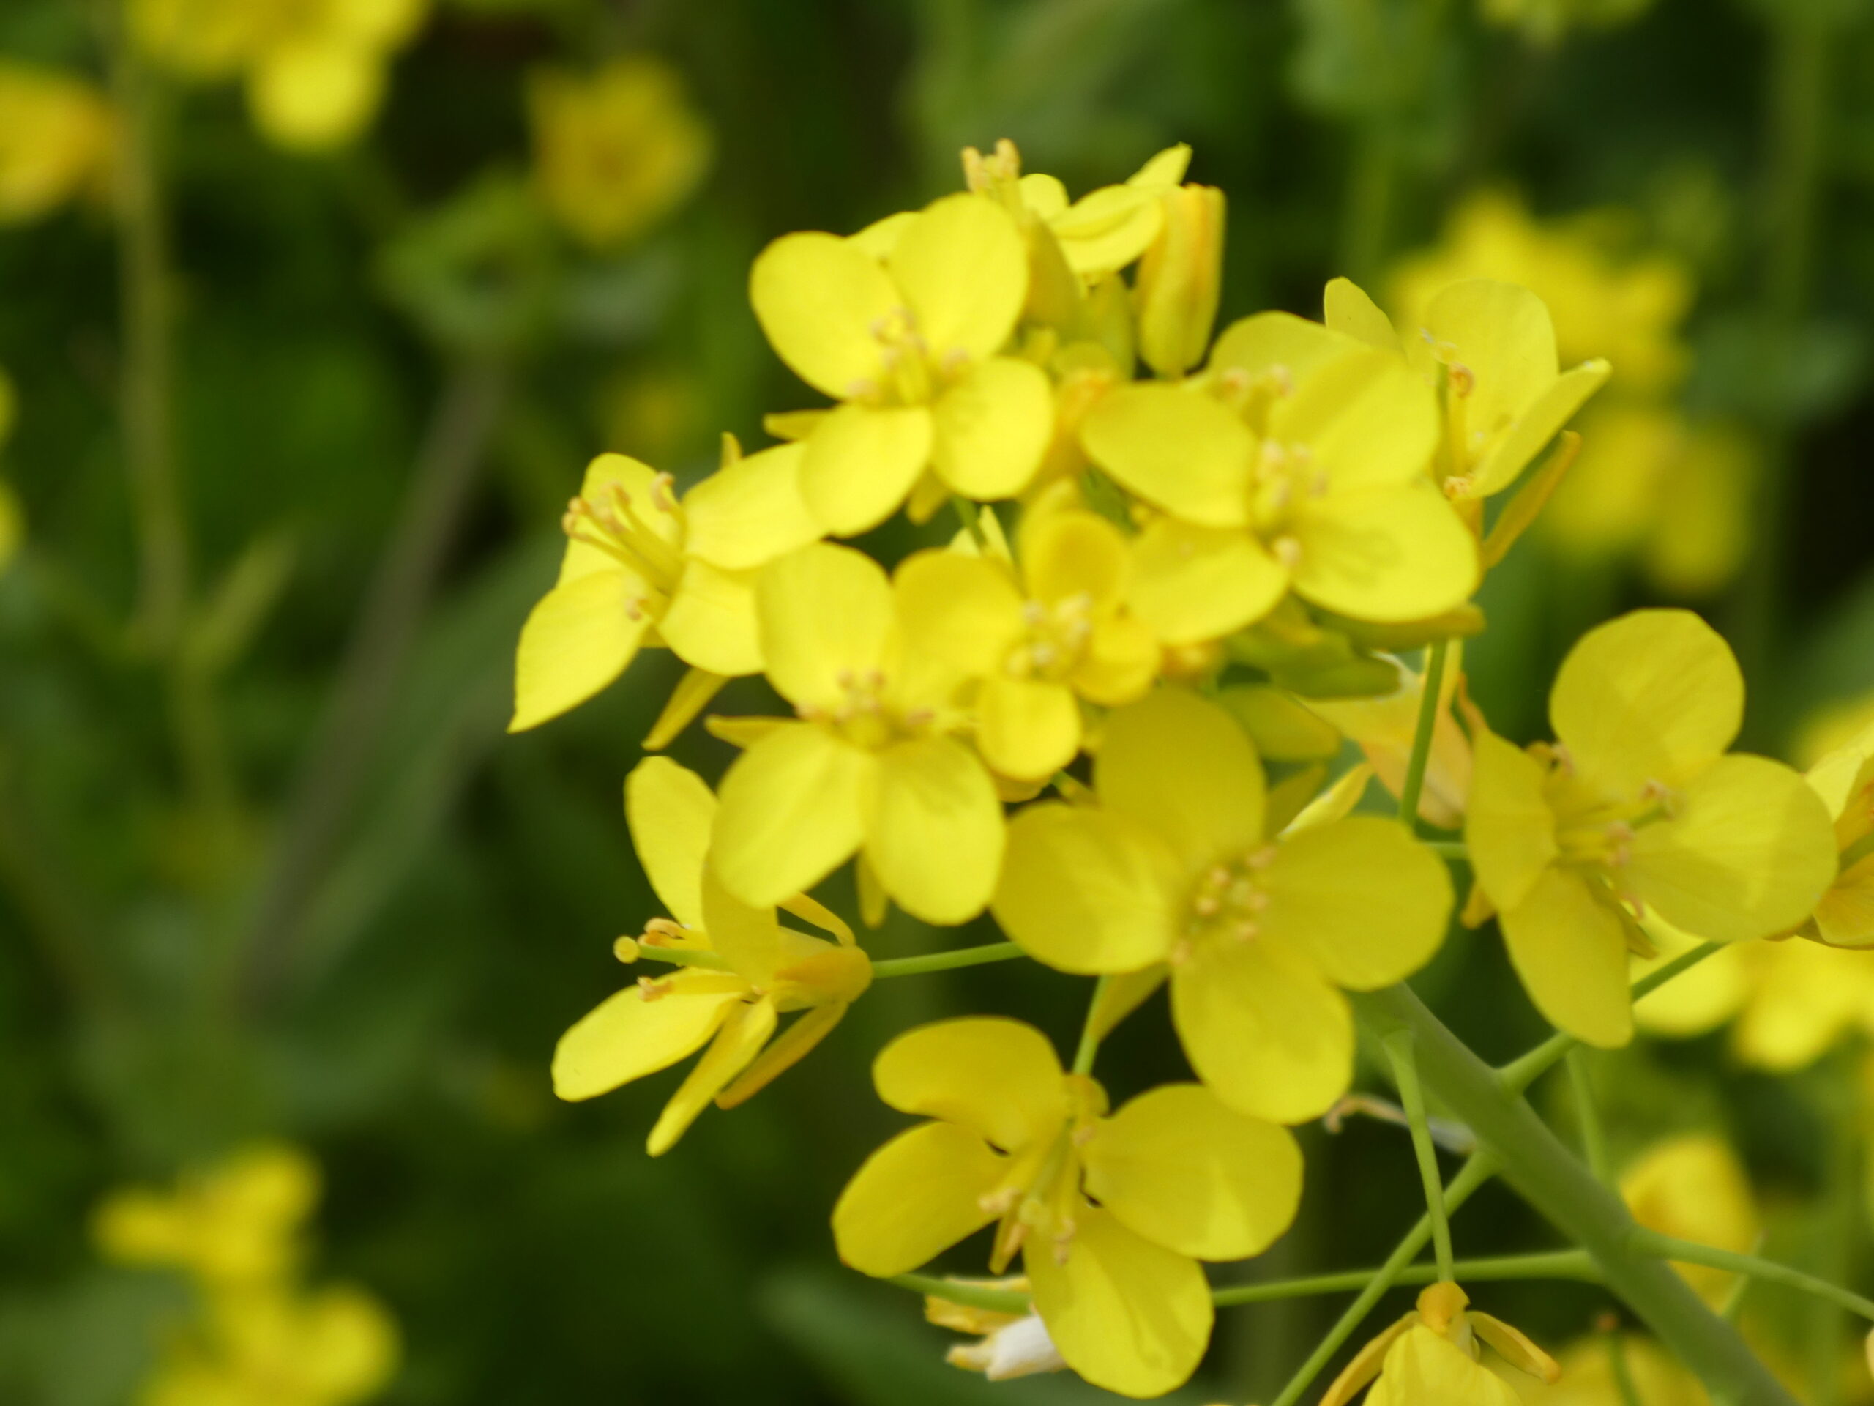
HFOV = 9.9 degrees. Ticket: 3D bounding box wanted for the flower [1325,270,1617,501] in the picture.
[{"bbox_3d":[0.024,-0.014,0.482,0.013,0.009,0.010,-1,41,-3],"label":"flower"}]

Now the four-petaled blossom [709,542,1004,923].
[{"bbox_3d":[-0.004,0.001,0.472,0.013,0.017,0.007,2,-14,9],"label":"four-petaled blossom"}]

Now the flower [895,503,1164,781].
[{"bbox_3d":[0.004,-0.003,0.471,0.011,0.012,0.007,-1,-12,-3],"label":"flower"}]

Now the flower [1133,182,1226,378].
[{"bbox_3d":[0.011,-0.019,0.476,0.004,0.009,0.004,6,7,0],"label":"flower"}]

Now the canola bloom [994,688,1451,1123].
[{"bbox_3d":[0.013,0.009,0.478,0.020,0.019,0.008,0,-7,0],"label":"canola bloom"}]

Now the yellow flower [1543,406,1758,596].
[{"bbox_3d":[0.056,-0.016,0.860,0.015,0.014,0.010,0,-6,0],"label":"yellow flower"}]

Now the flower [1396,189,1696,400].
[{"bbox_3d":[0.048,-0.033,0.860,0.021,0.015,0.012,0,-21,0],"label":"flower"}]

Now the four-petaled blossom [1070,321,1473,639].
[{"bbox_3d":[0.015,-0.010,0.473,0.017,0.014,0.008,-1,-21,-3],"label":"four-petaled blossom"}]

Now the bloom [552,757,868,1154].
[{"bbox_3d":[-0.010,0.011,0.482,0.012,0.018,0.014,5,7,-25],"label":"bloom"}]

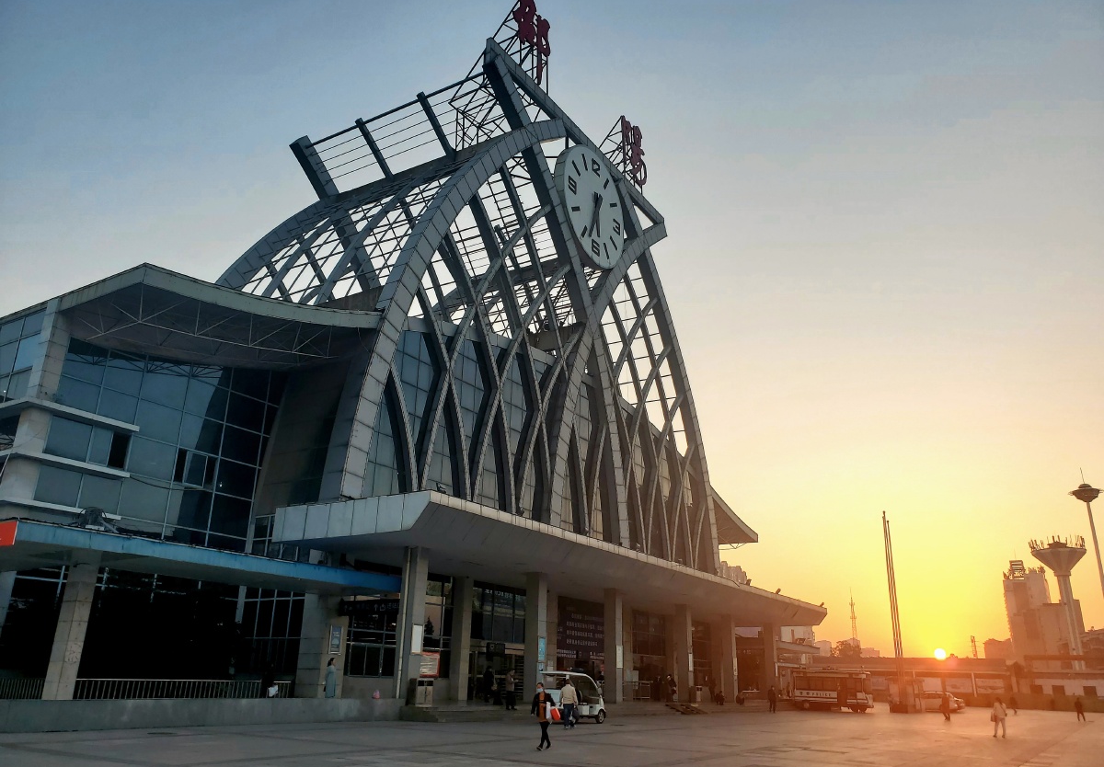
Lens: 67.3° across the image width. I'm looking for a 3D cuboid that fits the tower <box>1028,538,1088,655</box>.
[{"bbox_3d":[97.157,43.850,155.169,10.900,30.800,10.900,1,-20,0],"label":"tower"}]

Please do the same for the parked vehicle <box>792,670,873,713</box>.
[{"bbox_3d":[21.452,23.718,63.665,5.550,2.750,1.950,-11,-23,30],"label":"parked vehicle"}]

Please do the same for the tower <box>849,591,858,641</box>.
[{"bbox_3d":[133.669,112.604,367.116,3.600,42.098,3.600,-11,-23,30],"label":"tower"}]

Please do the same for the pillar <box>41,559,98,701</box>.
[{"bbox_3d":[-14.524,7.511,25.058,0.740,4.030,0.530,-11,-23,30],"label":"pillar"}]

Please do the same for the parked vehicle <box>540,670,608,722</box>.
[{"bbox_3d":[1.006,13.828,36.547,1.380,2.050,2.800,-13,-25,35],"label":"parked vehicle"}]

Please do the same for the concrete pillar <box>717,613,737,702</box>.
[{"bbox_3d":[13.622,20.974,63.472,0.800,6.330,0.800,-11,-23,32],"label":"concrete pillar"}]

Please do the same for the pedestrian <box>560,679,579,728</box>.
[{"bbox_3d":[0.648,12.577,32.605,0.600,1.750,0.420,1,-20,2],"label":"pedestrian"}]

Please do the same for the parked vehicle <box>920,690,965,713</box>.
[{"bbox_3d":[32.479,27.148,70.770,4.500,1.600,1.780,-15,-25,37],"label":"parked vehicle"}]

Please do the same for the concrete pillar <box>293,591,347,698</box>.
[{"bbox_3d":[-9.311,10.725,33.722,1.270,4.150,1.330,-11,-23,30],"label":"concrete pillar"}]

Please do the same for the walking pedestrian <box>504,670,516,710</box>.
[{"bbox_3d":[-1.855,13.859,37.505,0.450,1.680,0.450,3,-20,-4],"label":"walking pedestrian"}]

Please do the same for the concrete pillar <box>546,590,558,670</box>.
[{"bbox_3d":[-0.255,16.364,51.680,0.780,6.330,0.780,-11,-23,32],"label":"concrete pillar"}]

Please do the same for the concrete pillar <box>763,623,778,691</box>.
[{"bbox_3d":[18.672,23.699,70.663,0.800,6.330,0.800,-11,-23,32],"label":"concrete pillar"}]

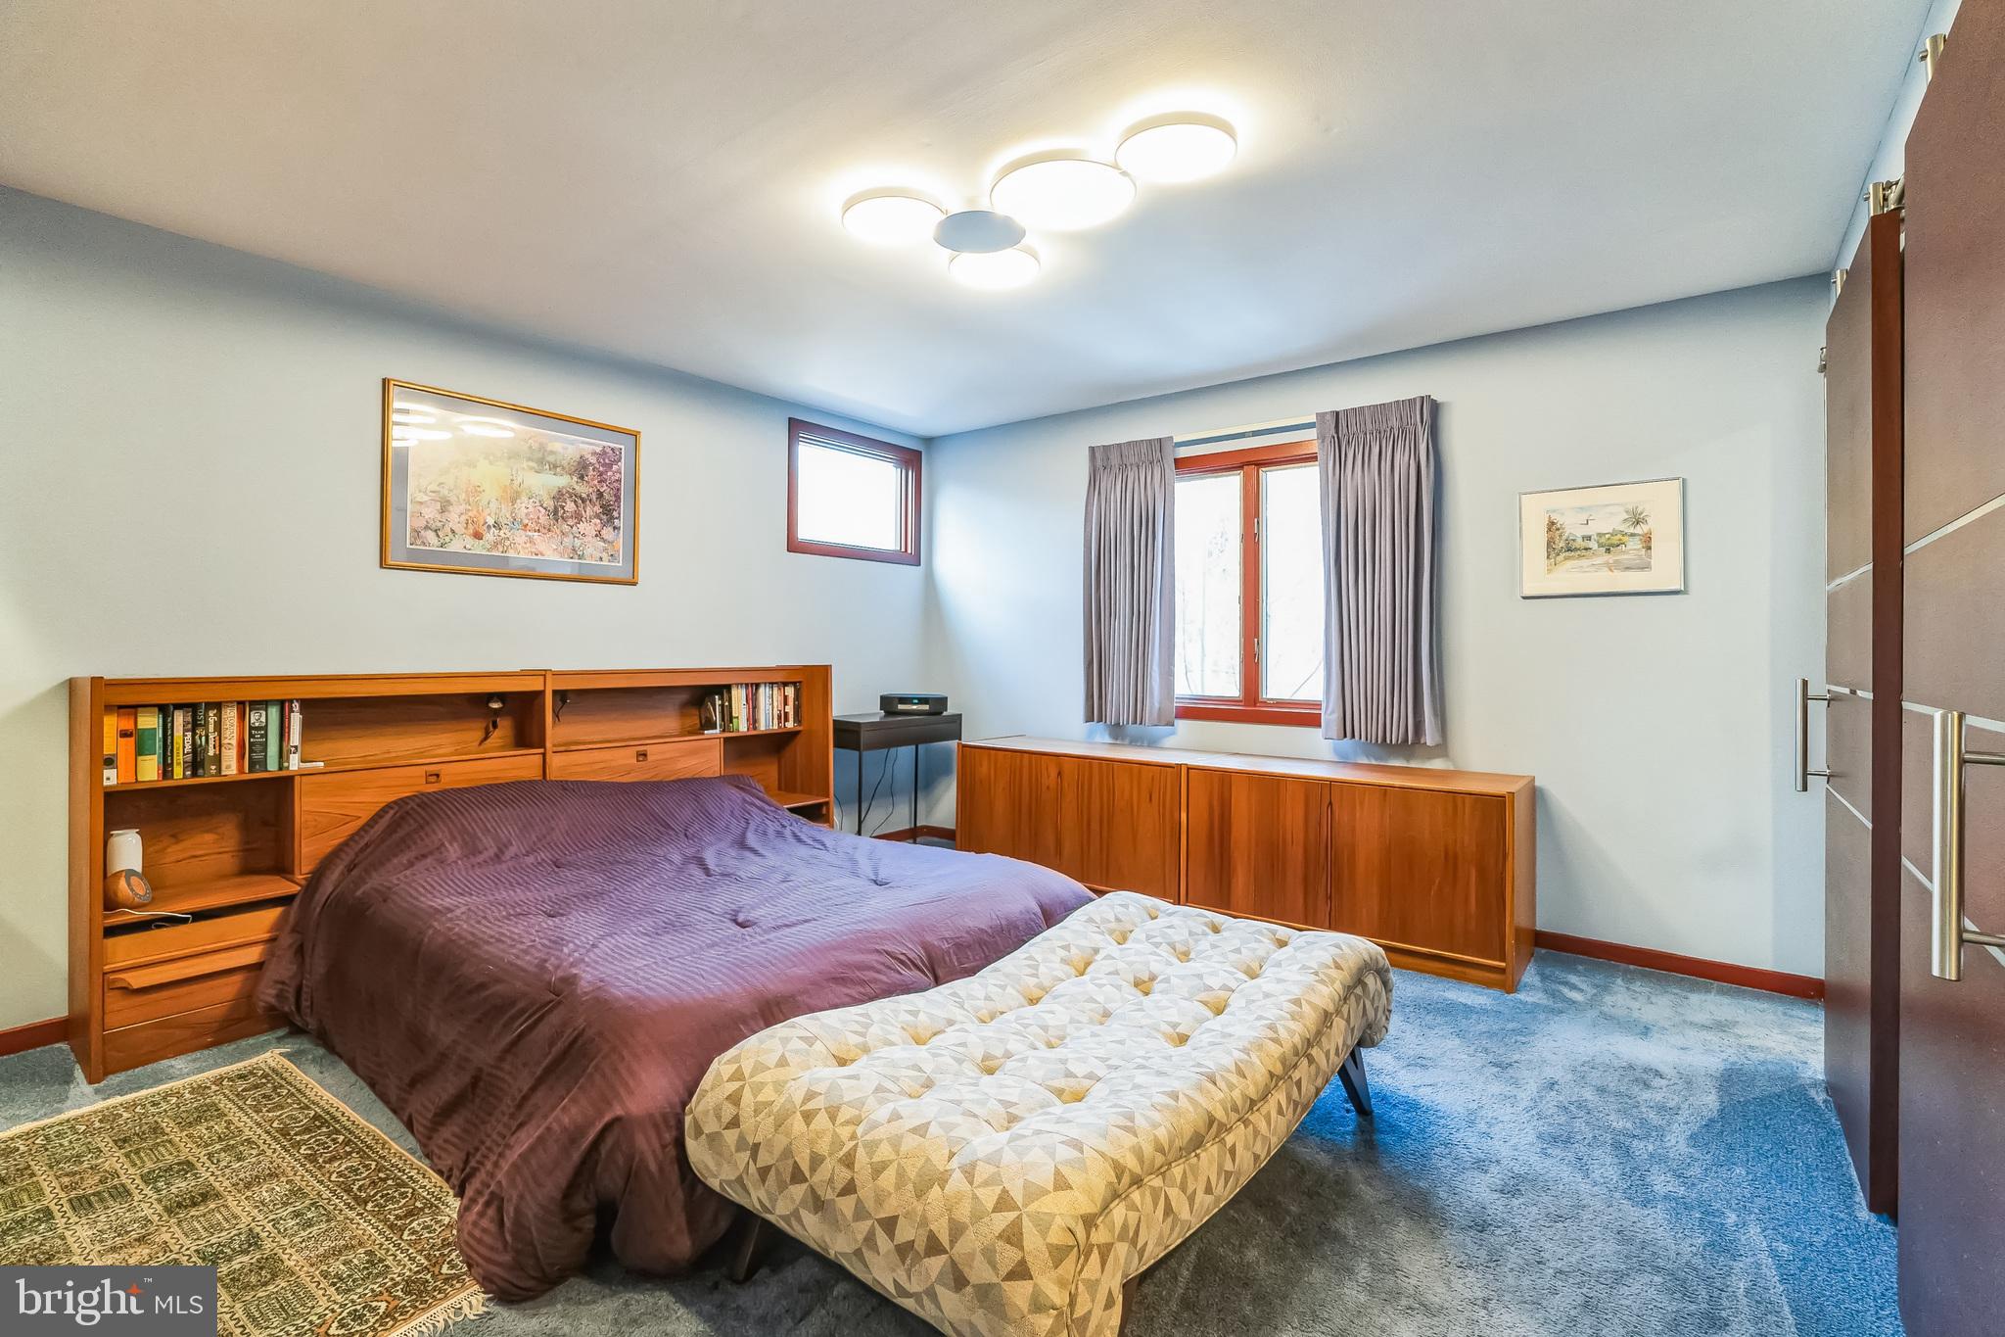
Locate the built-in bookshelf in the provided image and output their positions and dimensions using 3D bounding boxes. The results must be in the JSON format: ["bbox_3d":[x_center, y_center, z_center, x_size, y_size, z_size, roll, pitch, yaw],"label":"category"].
[{"bbox_3d":[-1.792,0.547,3.480,0.425,1.084,2.536,1,1,39],"label":"built-in bookshelf"}]

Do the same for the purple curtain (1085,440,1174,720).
[{"bbox_3d":[0.652,-0.422,4.548,0.523,1.426,0.127,1,1,39],"label":"purple curtain"}]

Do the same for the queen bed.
[{"bbox_3d":[-0.956,0.800,2.671,1.897,0.610,1.621,1,1,39],"label":"queen bed"}]

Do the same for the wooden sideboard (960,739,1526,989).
[{"bbox_3d":[0.918,0.746,4.050,2.526,0.682,0.540,1,1,39],"label":"wooden sideboard"}]

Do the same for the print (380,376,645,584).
[{"bbox_3d":[-1.966,-0.724,3.660,0.030,0.695,1.000,1,1,39],"label":"print"}]

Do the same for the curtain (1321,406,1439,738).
[{"bbox_3d":[1.582,-0.408,3.788,0.512,1.426,0.127,1,1,39],"label":"curtain"}]

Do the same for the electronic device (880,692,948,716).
[{"bbox_3d":[-0.518,0.209,5.060,0.372,0.108,0.220,0,1,-12],"label":"electronic device"}]

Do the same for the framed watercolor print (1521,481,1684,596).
[{"bbox_3d":[2.232,-0.483,3.349,0.523,0.409,0.030,1,1,39],"label":"framed watercolor print"}]

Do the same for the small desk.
[{"bbox_3d":[-0.626,0.668,5.010,0.380,0.799,0.776,1,1,39],"label":"small desk"}]

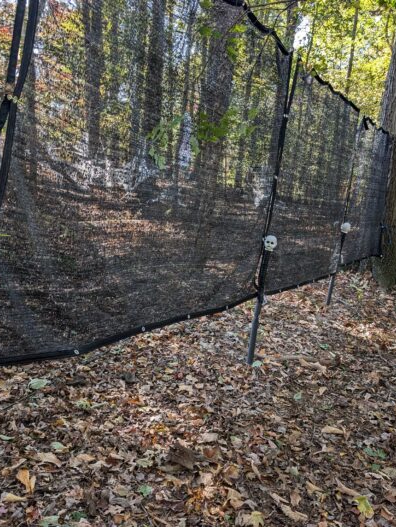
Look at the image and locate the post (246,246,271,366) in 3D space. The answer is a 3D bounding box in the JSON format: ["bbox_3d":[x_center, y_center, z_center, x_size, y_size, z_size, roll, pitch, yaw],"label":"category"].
[{"bbox_3d":[0.465,0.333,3.625,0.046,0.880,0.046,9,10,7],"label":"post"}]

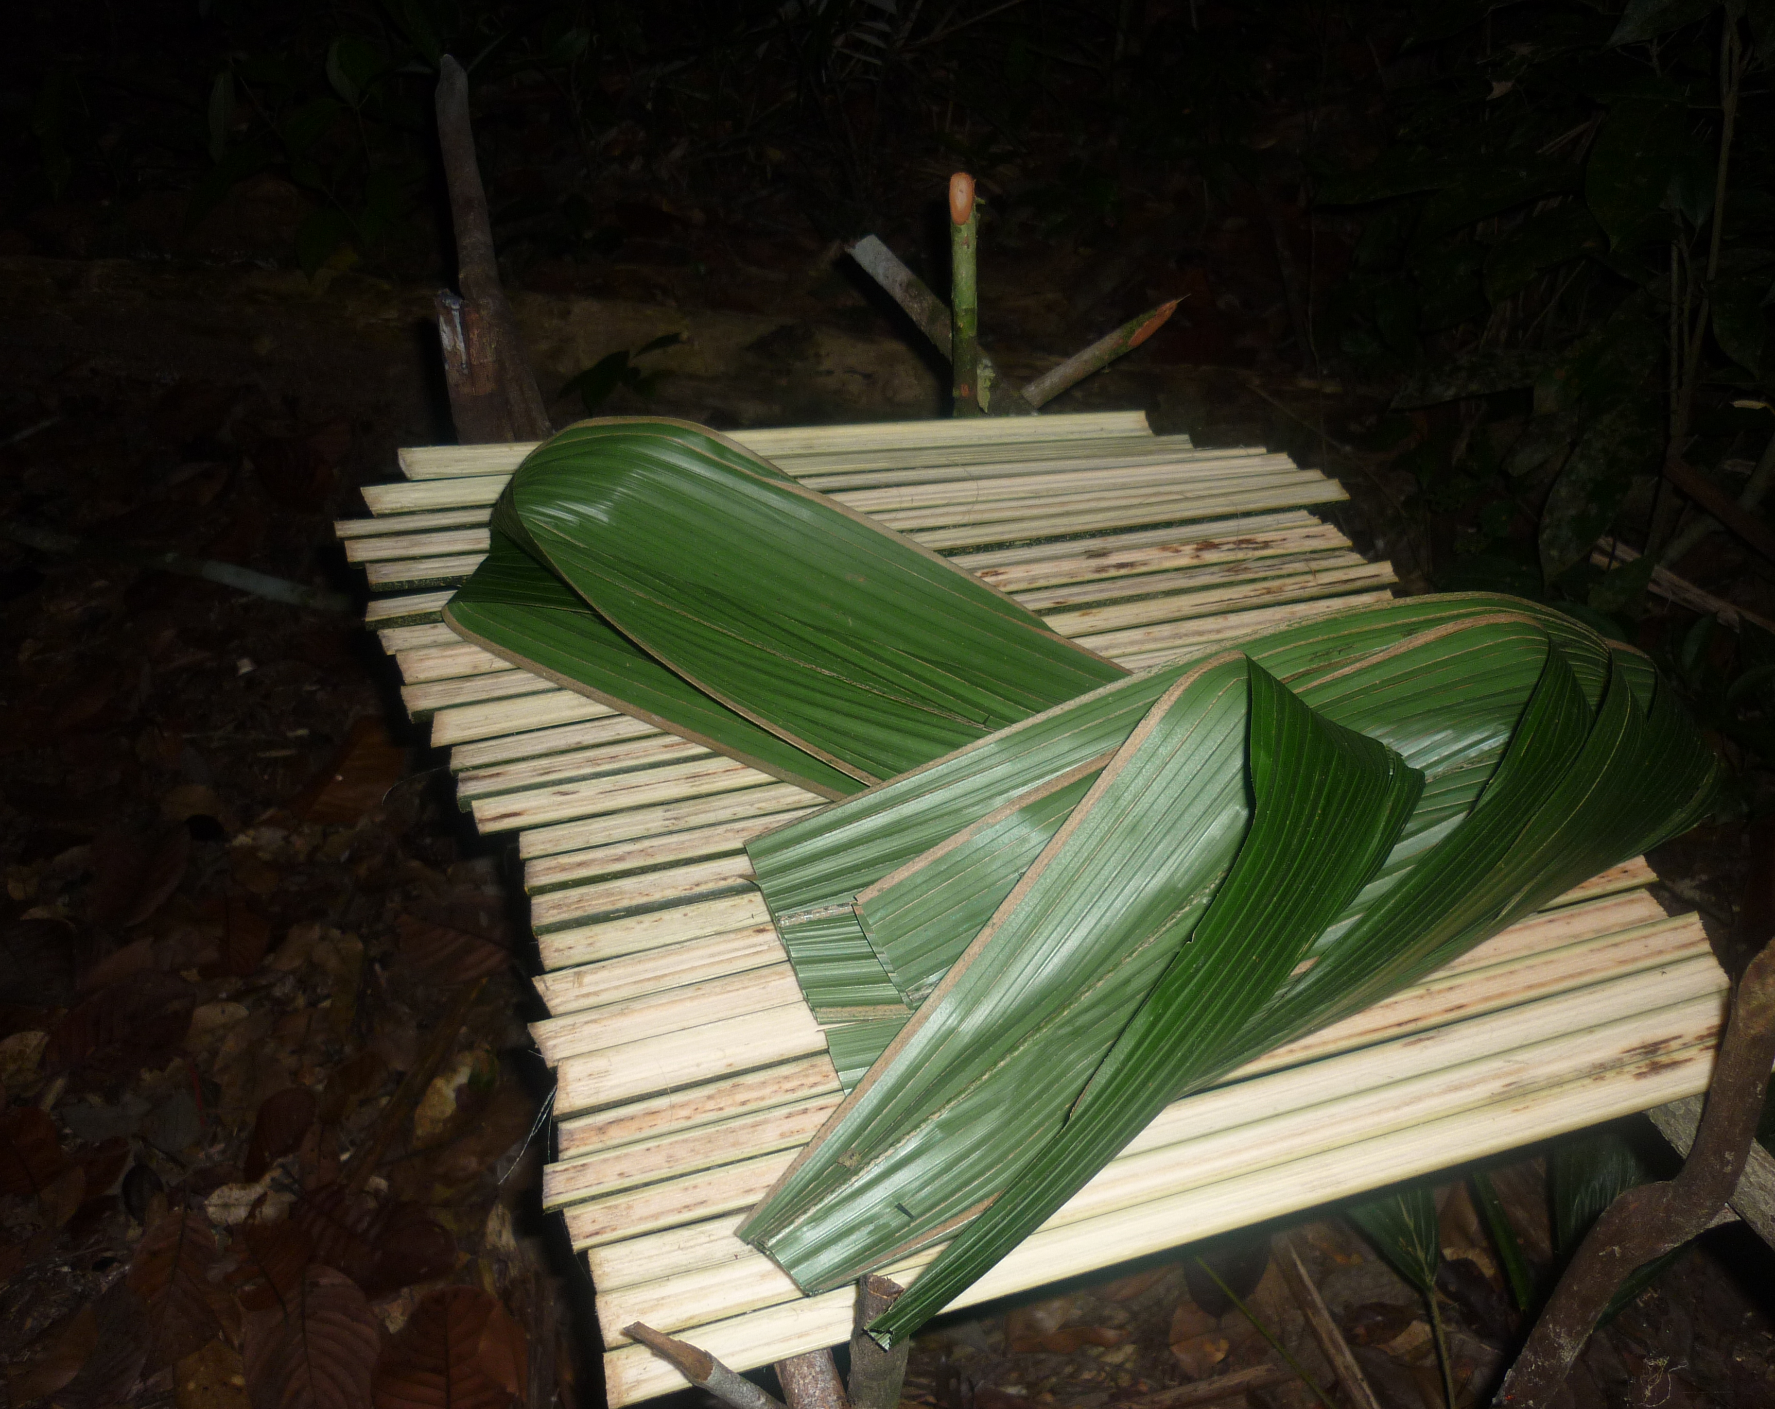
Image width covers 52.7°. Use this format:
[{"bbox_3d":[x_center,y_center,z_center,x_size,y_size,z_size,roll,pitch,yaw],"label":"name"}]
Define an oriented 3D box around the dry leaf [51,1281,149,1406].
[{"bbox_3d":[-0.708,0.577,1.610,0.073,0.020,0.130,7,36,5],"label":"dry leaf"}]

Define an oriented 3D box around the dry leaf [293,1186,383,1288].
[{"bbox_3d":[-0.479,0.461,1.548,0.126,0.018,0.069,28,46,27],"label":"dry leaf"}]

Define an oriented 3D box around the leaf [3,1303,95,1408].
[{"bbox_3d":[-0.748,0.580,1.602,0.056,0.020,0.109,12,36,12],"label":"leaf"}]

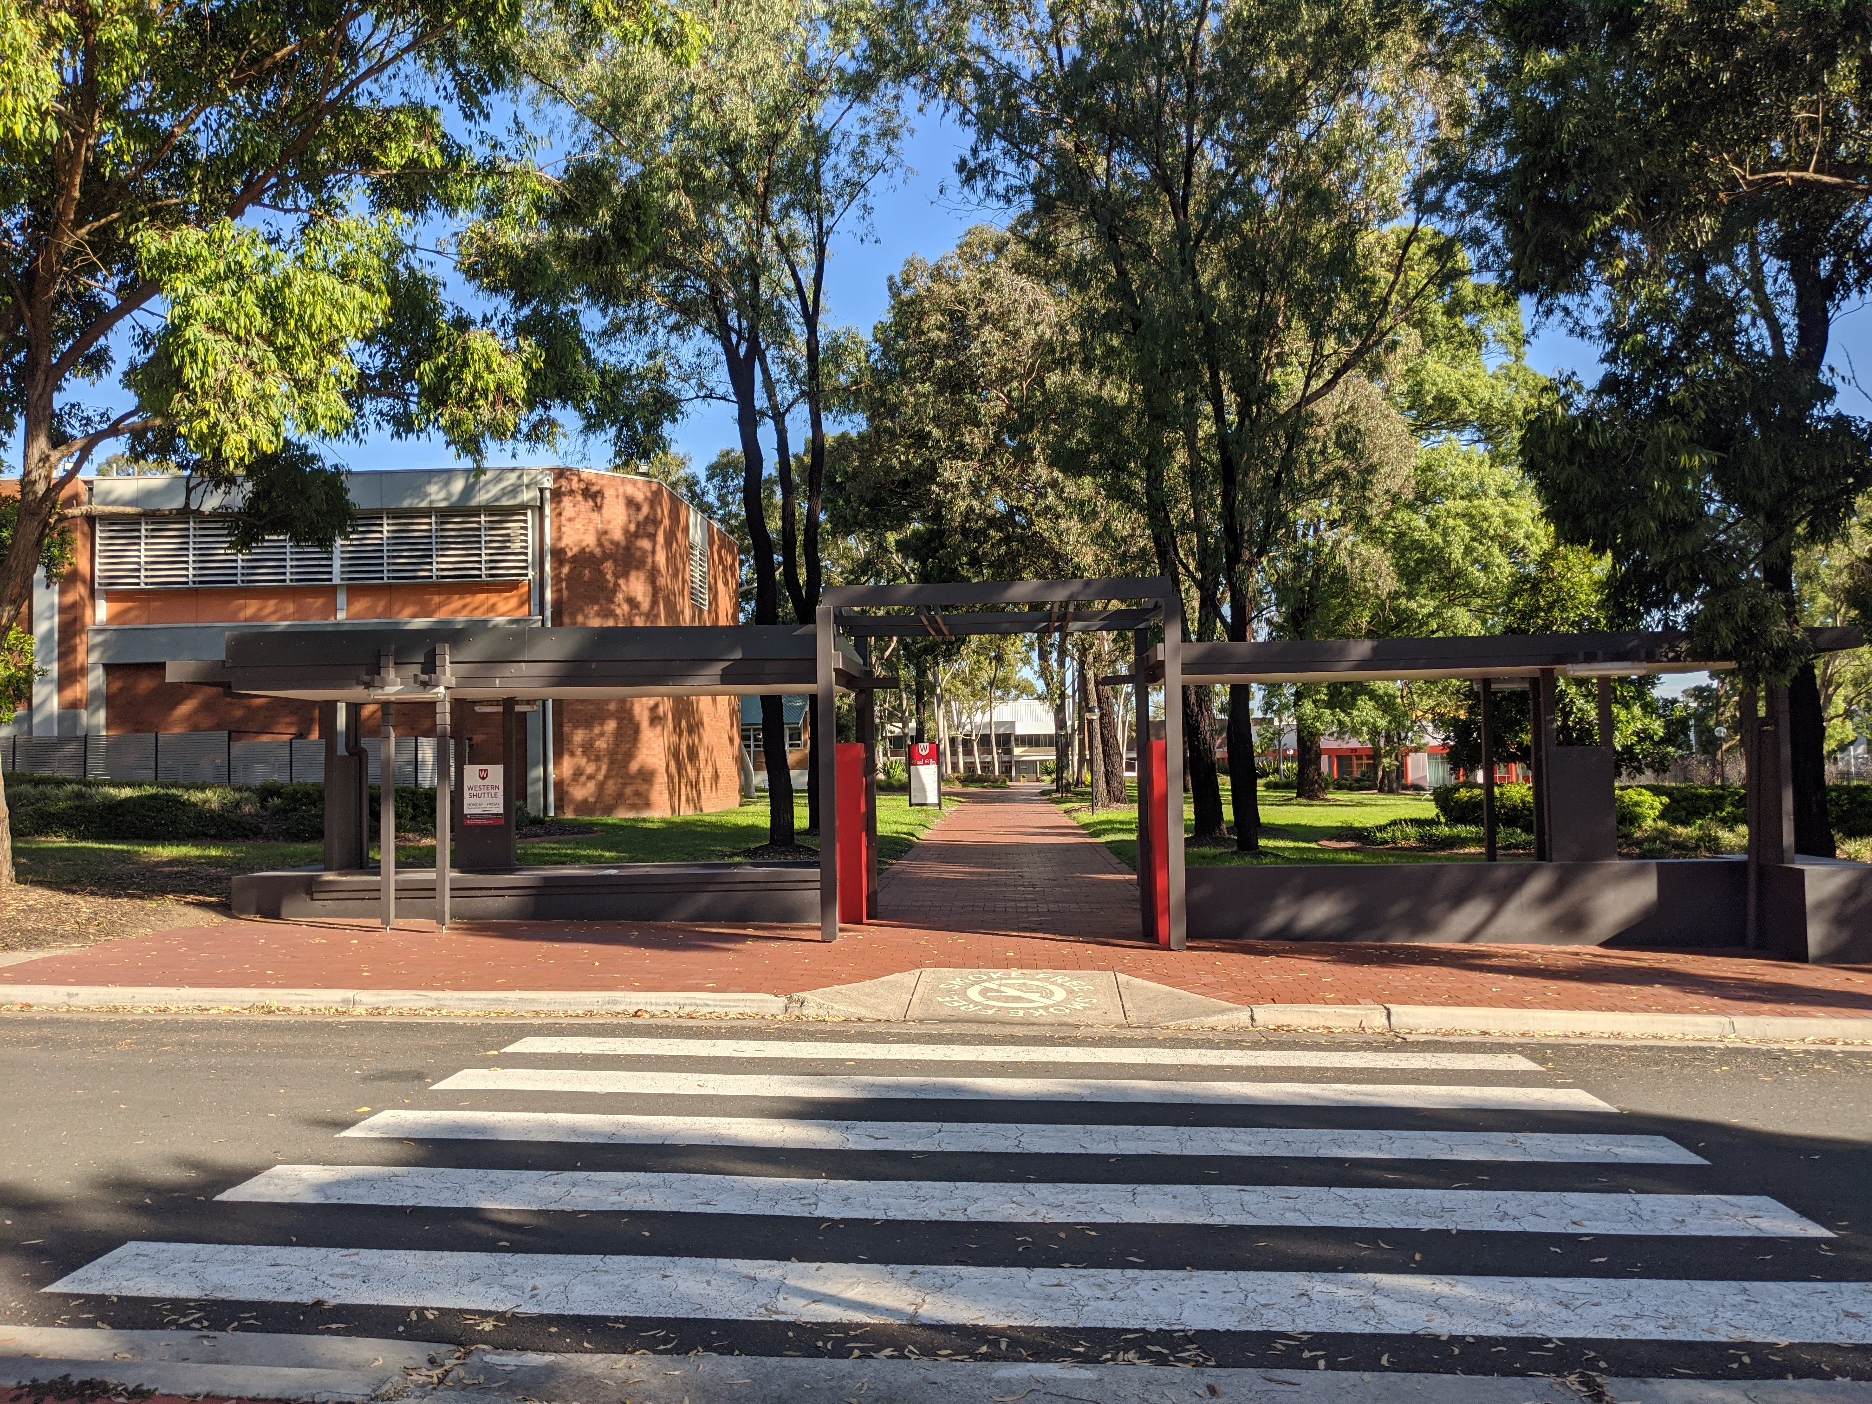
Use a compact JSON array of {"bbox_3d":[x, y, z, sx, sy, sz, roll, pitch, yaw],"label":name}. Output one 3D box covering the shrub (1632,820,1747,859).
[{"bbox_3d":[12.613,2.294,24.500,2.050,0.580,1.100,-1,-2,5],"label":"shrub"}]

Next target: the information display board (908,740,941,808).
[{"bbox_3d":[-0.397,2.639,52.800,1.180,2.450,0.150,-1,-2,5],"label":"information display board"}]

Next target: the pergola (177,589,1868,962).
[{"bbox_3d":[0.433,0.680,14.265,15.347,3.317,2.575,-1,-2,5],"label":"pergola"}]

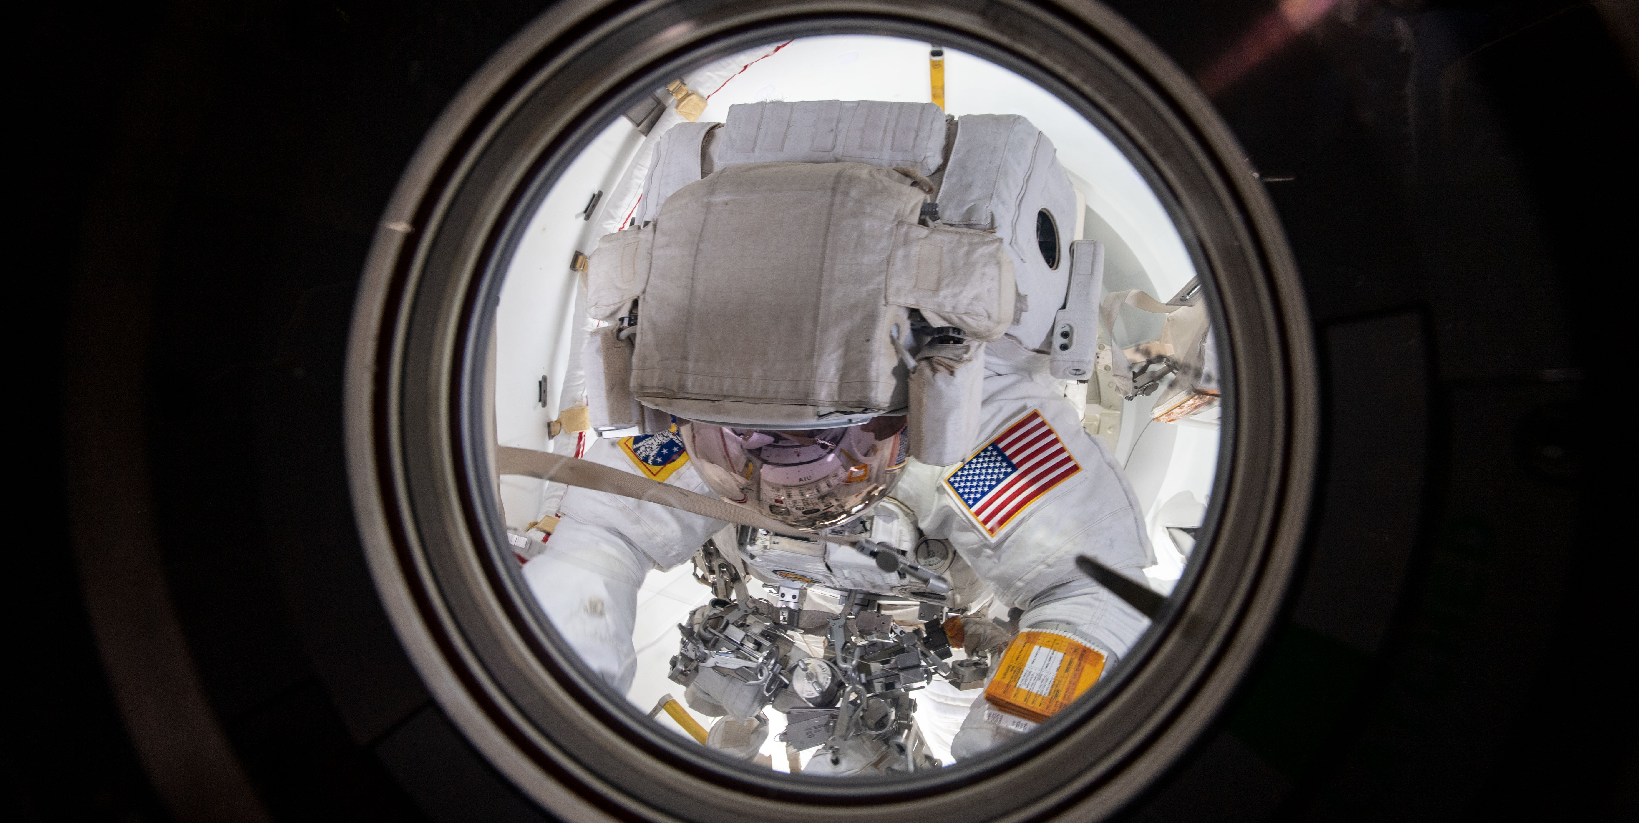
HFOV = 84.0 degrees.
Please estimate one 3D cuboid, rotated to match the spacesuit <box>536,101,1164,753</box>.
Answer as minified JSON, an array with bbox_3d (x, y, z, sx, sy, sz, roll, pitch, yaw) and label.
[{"bbox_3d":[0.098,0.294,1.918,1.000,0.880,1.800,1,-27,12],"label":"spacesuit"}]

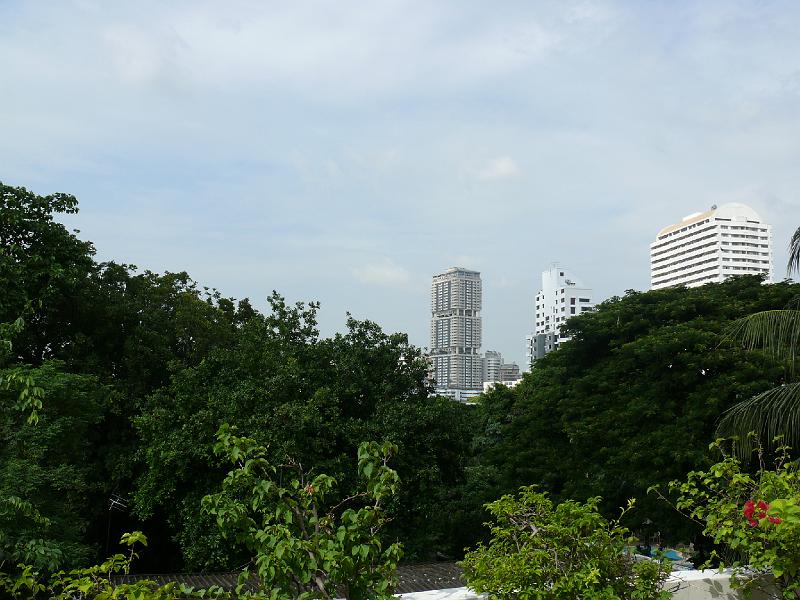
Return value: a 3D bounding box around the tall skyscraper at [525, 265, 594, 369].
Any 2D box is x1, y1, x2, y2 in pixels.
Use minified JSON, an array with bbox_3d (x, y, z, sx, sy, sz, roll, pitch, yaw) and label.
[{"bbox_3d":[57.483,19.222,283.074,16.500,61.500,23.000,2,-8,-16],"label":"tall skyscraper"}]

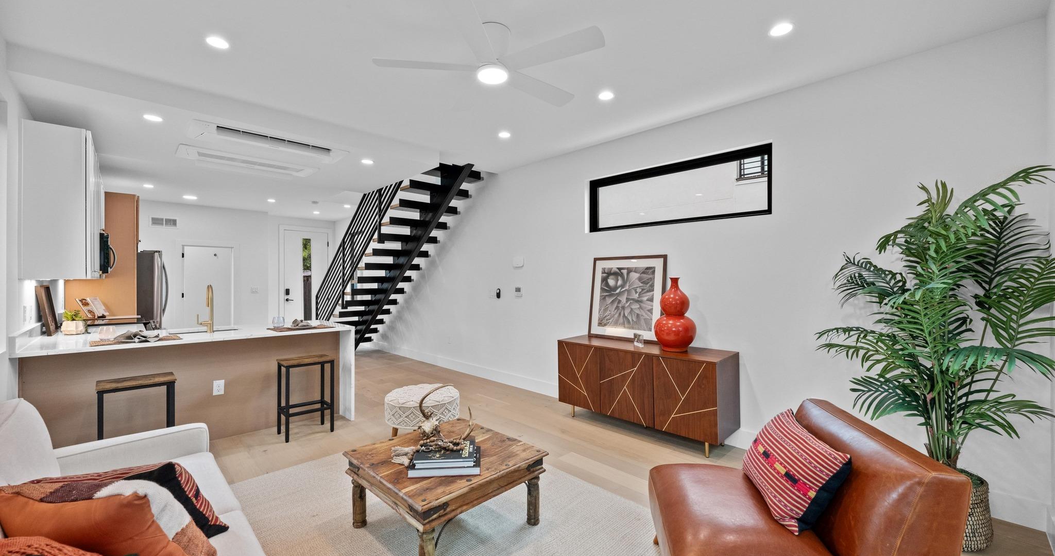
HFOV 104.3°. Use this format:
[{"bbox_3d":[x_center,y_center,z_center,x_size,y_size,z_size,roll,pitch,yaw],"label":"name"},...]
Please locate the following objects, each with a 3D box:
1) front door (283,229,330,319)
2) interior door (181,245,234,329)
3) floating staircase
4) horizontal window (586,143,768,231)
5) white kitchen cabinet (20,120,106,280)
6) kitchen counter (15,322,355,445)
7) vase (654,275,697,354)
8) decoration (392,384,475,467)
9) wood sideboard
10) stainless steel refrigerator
[{"bbox_3d":[-5.051,0.168,9.383,0.909,2.430,0.054,0,0,-44],"label":"front door"},{"bbox_3d":[-6.080,0.395,7.843,0.761,1.996,0.049,0,0,-44],"label":"interior door"},{"bbox_3d":[-2.189,-0.079,6.541,1.008,2.944,4.199,0,0,-44],"label":"floating staircase"},{"bbox_3d":[1.310,-0.783,3.882,0.119,0.578,1.818,0,0,-44],"label":"horizontal window"},{"bbox_3d":[-4.464,-0.545,4.043,0.337,1.103,3.092,0,0,-44],"label":"white kitchen cabinet"},{"bbox_3d":[-2.808,0.933,3.640,2.124,0.921,1.047,0,0,-44],"label":"kitchen counter"},{"bbox_3d":[1.272,0.313,3.527,0.366,0.652,0.366,0,0,-44],"label":"vase"},{"bbox_3d":[-0.530,0.800,2.302,0.425,0.370,0.306,0,0,12],"label":"decoration"},{"bbox_3d":[1.011,1.014,3.750,0.435,0.759,1.581,0,0,-44],"label":"wood sideboard"},{"bbox_3d":[-5.682,0.514,5.733,0.919,1.759,0.889,0,0,-44],"label":"stainless steel refrigerator"}]

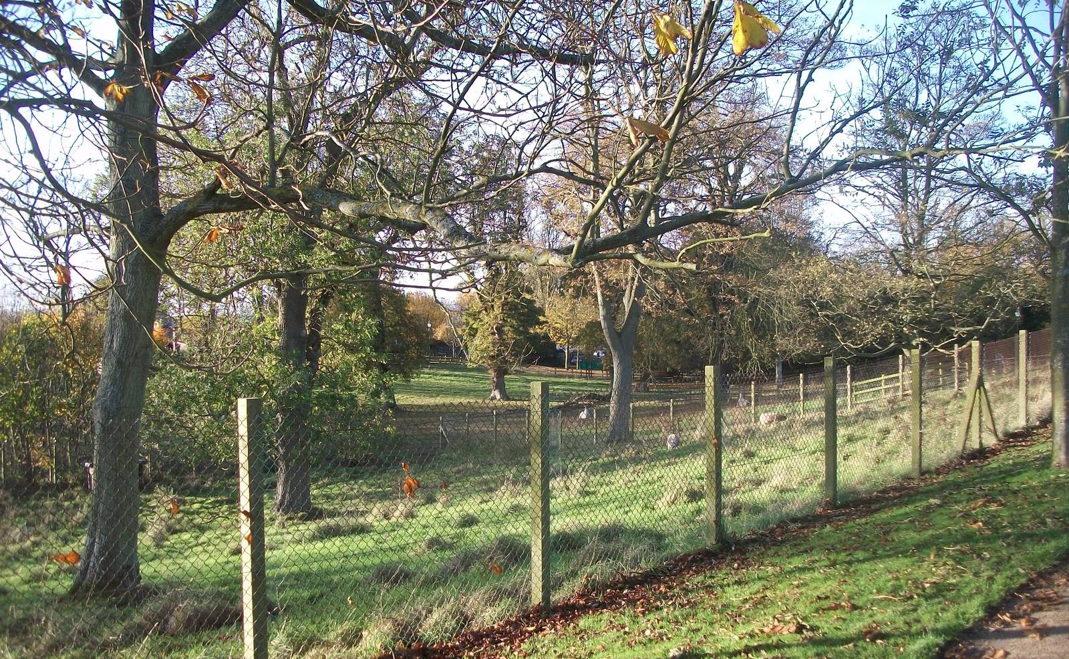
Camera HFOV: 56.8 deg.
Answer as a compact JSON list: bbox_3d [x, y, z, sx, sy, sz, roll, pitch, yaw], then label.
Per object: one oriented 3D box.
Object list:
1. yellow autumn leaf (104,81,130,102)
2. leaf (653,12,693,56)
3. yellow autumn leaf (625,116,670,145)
[{"bbox_3d":[-2.659,-1.515,6.300,0.170,0.138,0.107,-1,2,-23],"label":"yellow autumn leaf"},{"bbox_3d":[0.572,-1.225,4.100,0.163,0.180,0.103,0,1,8],"label":"leaf"},{"bbox_3d":[0.481,-0.845,4.200,0.192,0.124,0.093,-1,1,7],"label":"yellow autumn leaf"}]

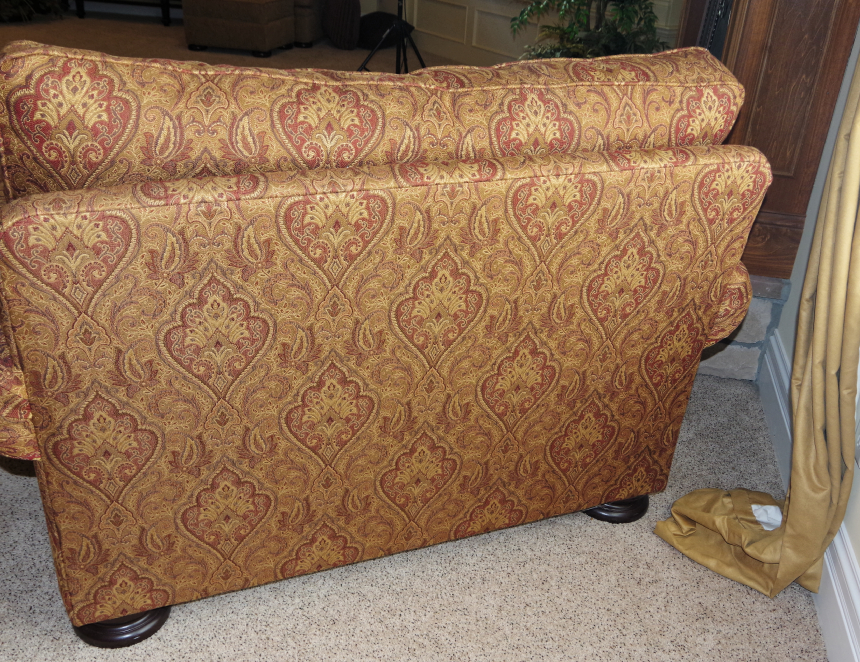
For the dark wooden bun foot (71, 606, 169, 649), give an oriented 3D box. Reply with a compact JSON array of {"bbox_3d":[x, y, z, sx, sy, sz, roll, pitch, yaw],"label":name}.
[{"bbox_3d":[-0.543,0.486,1.515,0.162,0.082,0.162,-8,28,-21],"label":"dark wooden bun foot"}]

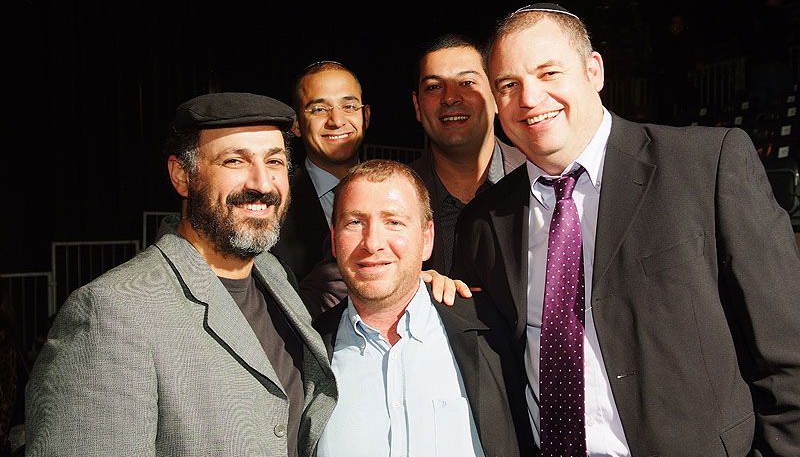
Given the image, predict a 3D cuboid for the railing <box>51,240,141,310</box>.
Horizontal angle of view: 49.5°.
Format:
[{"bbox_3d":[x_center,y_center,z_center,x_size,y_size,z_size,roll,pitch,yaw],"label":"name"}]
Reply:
[{"bbox_3d":[-2.817,0.645,8.063,0.820,1.030,0.050,-1,2,-38],"label":"railing"}]

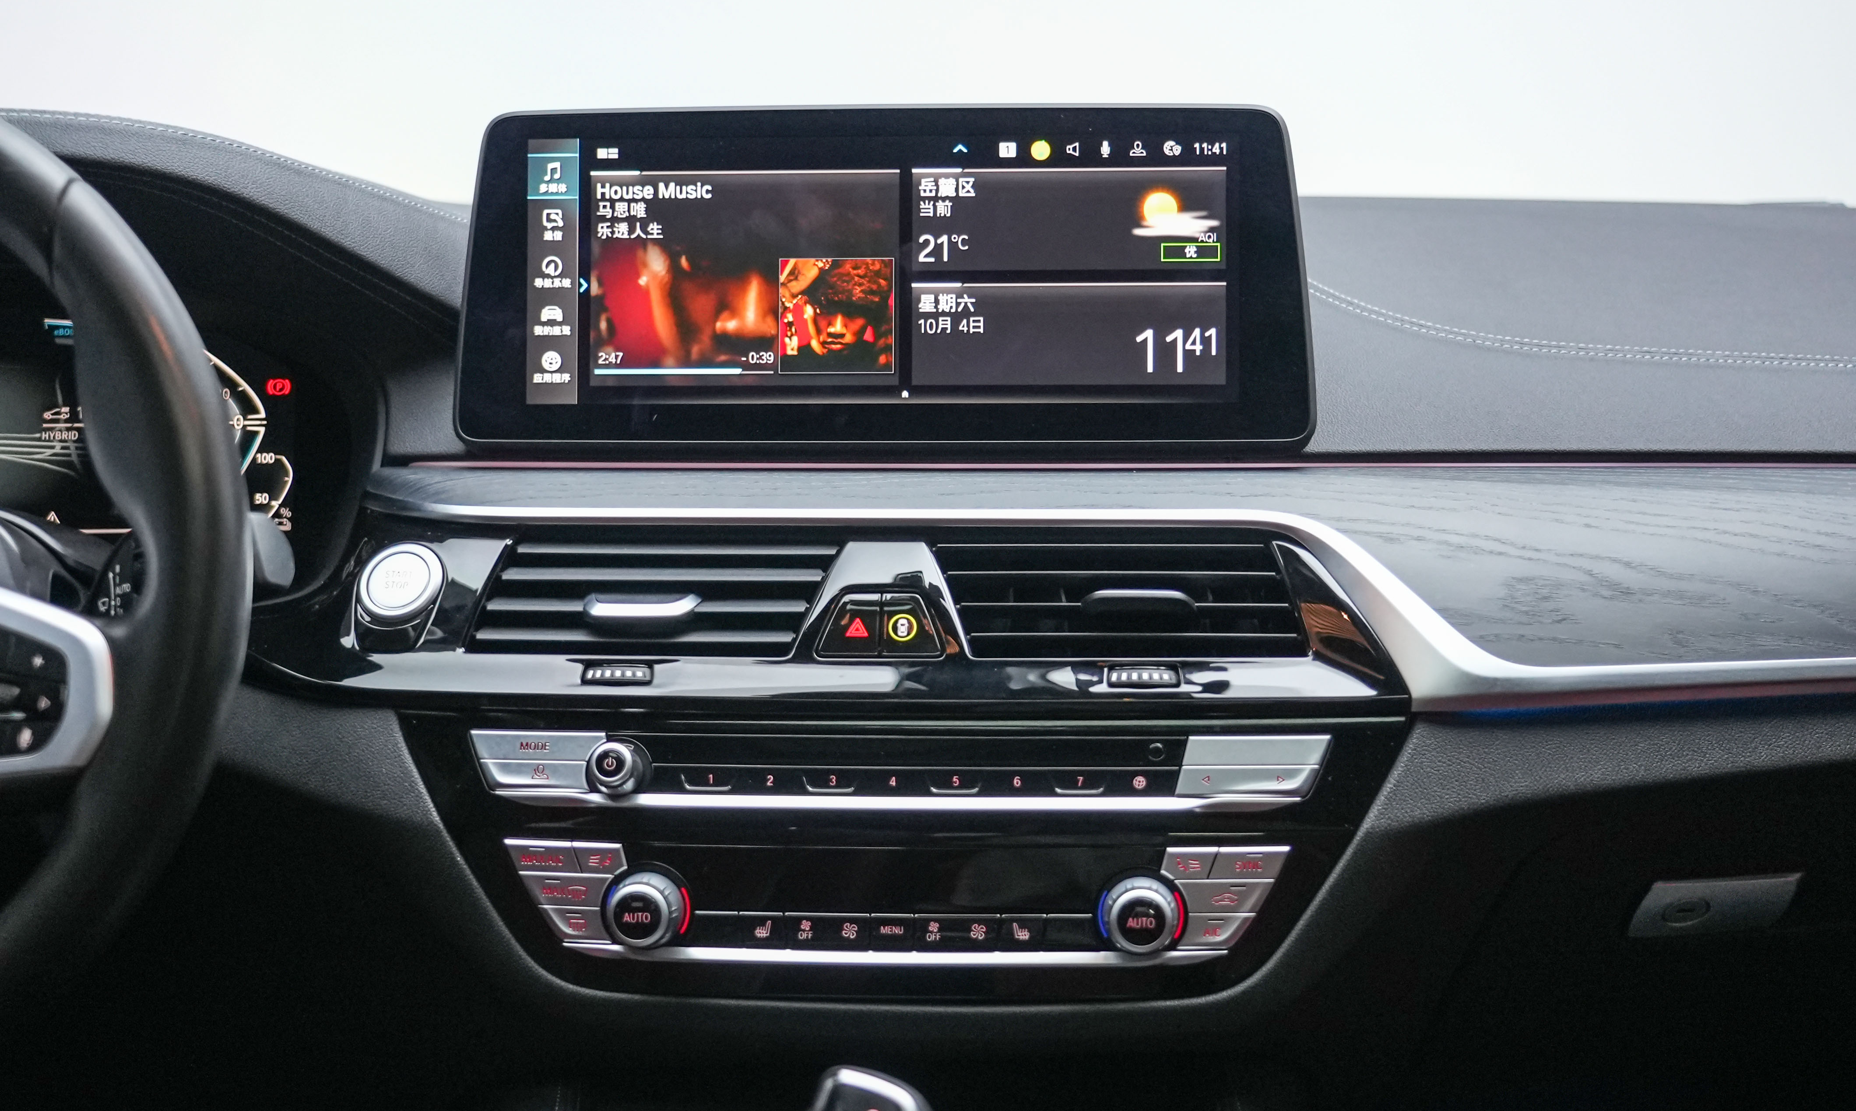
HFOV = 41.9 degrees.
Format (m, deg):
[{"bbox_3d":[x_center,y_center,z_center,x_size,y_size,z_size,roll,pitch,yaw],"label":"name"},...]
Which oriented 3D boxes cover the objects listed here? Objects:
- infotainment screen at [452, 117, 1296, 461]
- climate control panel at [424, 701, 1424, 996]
[{"bbox_3d":[-0.018,-0.114,1.007,0.351,0.141,0.033,0,-1,2],"label":"infotainment screen"},{"bbox_3d":[-0.009,0.119,0.965,0.397,0.117,0.045,0,-4,4],"label":"climate control panel"}]

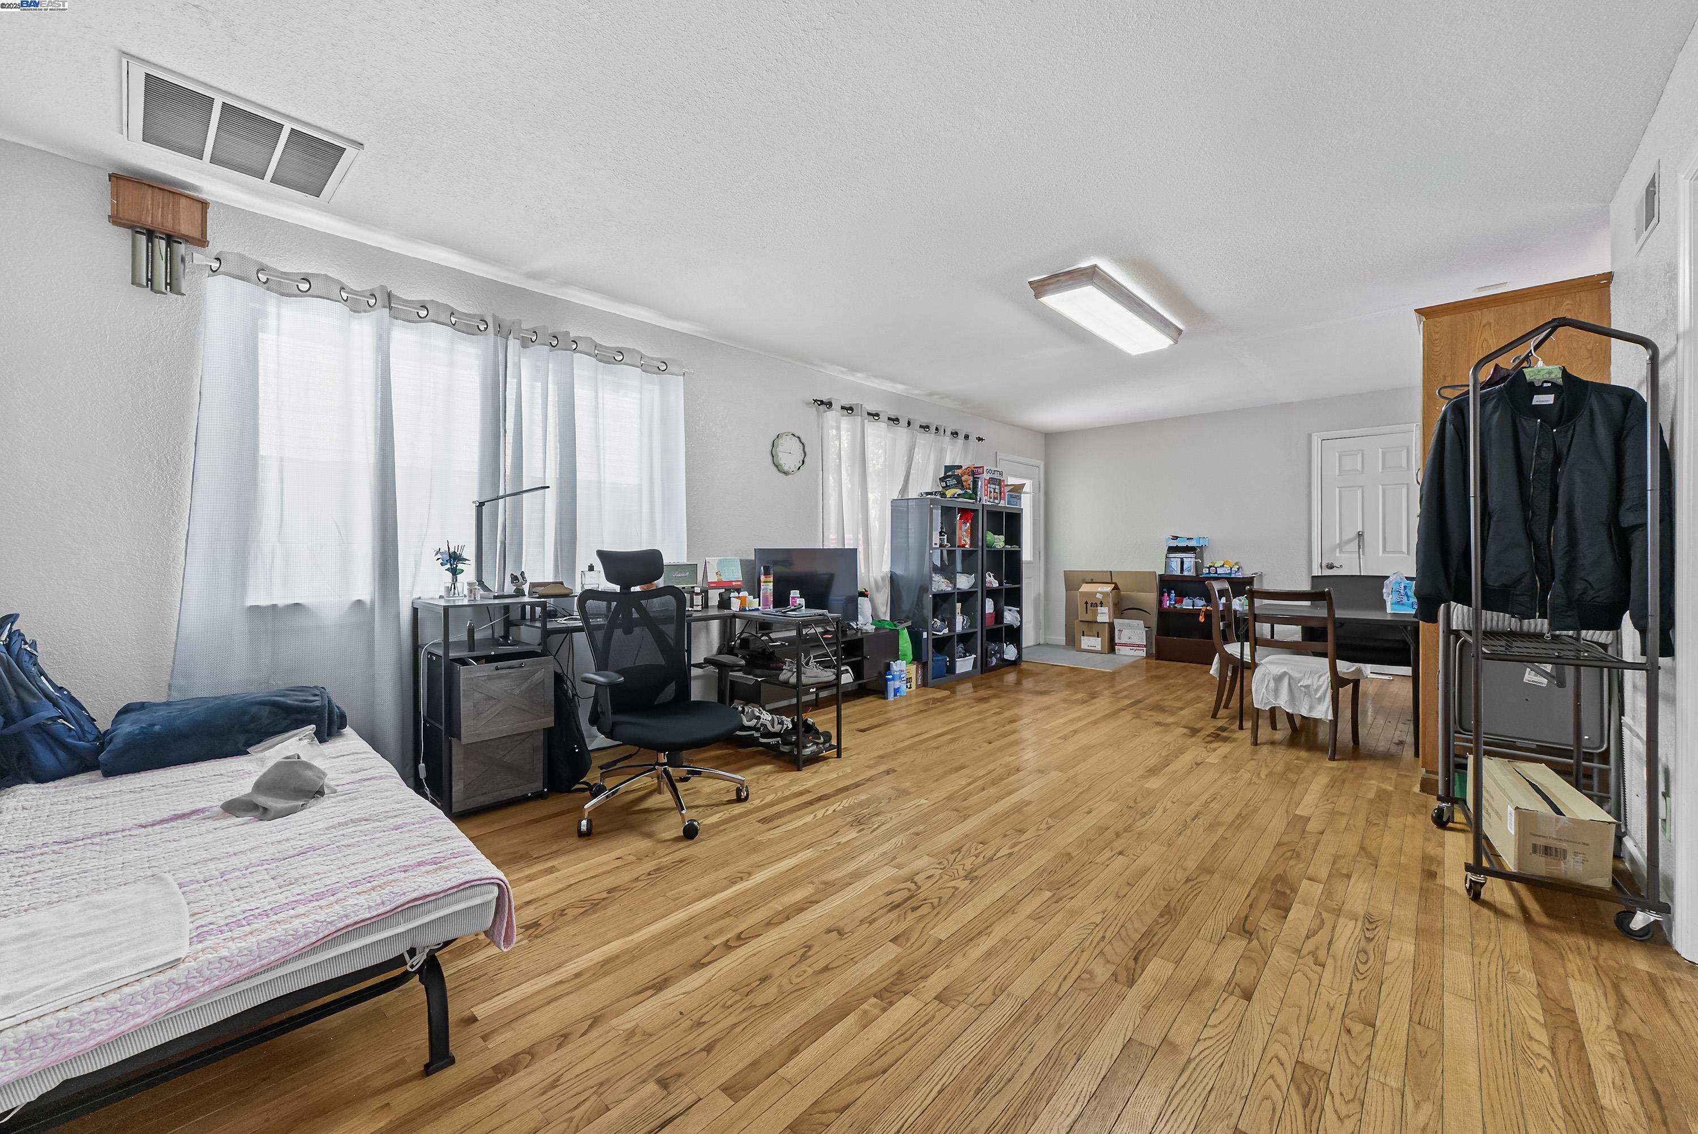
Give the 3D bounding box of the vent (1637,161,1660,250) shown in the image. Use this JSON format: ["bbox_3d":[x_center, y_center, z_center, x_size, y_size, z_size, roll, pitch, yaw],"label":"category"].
[{"bbox_3d":[2.589,-1.154,2.154,0.020,0.200,0.340,1,1,42],"label":"vent"}]

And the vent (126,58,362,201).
[{"bbox_3d":[-1.976,-1.375,2.158,0.540,0.030,0.540,0,1,42],"label":"vent"}]

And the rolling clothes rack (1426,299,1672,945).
[{"bbox_3d":[2.247,0.141,2.153,0.410,1.740,0.690,1,1,36],"label":"rolling clothes rack"}]

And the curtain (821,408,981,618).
[{"bbox_3d":[0.505,-0.197,5.505,0.130,2.060,2.120,0,1,42],"label":"curtain"}]

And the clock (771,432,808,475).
[{"bbox_3d":[-0.433,-0.815,4.726,0.045,0.310,0.310,1,1,42],"label":"clock"}]

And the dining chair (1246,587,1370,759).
[{"bbox_3d":[2.541,0.552,3.631,0.520,0.860,0.450,-1,1,-41],"label":"dining chair"}]

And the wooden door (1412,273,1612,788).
[{"bbox_3d":[2.755,-0.066,2.770,0.580,2.140,0.070,1,1,42],"label":"wooden door"}]

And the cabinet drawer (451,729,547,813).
[{"bbox_3d":[-1.574,0.836,2.897,0.360,0.290,0.340,-1,1,-45],"label":"cabinet drawer"}]

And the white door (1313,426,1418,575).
[{"bbox_3d":[4.521,-0.129,5.709,0.870,2.130,0.080,1,1,42],"label":"white door"}]

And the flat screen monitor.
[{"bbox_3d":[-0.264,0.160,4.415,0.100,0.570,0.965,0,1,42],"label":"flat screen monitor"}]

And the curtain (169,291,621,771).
[{"bbox_3d":[-1.697,-0.116,3.061,0.130,2.100,2.050,0,1,42],"label":"curtain"}]

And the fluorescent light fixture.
[{"bbox_3d":[1.465,-1.386,3.685,0.350,0.090,1.310,0,1,42],"label":"fluorescent light fixture"}]

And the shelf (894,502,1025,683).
[{"bbox_3d":[1.008,0.199,5.881,0.390,1.480,1.530,0,1,42],"label":"shelf"}]

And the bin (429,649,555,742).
[{"bbox_3d":[-1.545,0.541,2.855,0.420,0.315,0.360,1,1,42],"label":"bin"}]

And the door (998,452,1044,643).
[{"bbox_3d":[1.884,-0.121,7.171,0.080,2.070,1.000,0,1,42],"label":"door"}]

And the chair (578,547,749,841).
[{"bbox_3d":[-0.782,0.464,2.746,0.670,1.090,0.670,1,2,44],"label":"chair"}]

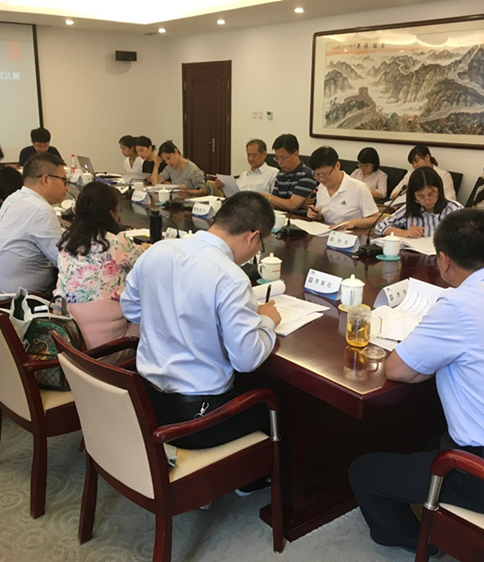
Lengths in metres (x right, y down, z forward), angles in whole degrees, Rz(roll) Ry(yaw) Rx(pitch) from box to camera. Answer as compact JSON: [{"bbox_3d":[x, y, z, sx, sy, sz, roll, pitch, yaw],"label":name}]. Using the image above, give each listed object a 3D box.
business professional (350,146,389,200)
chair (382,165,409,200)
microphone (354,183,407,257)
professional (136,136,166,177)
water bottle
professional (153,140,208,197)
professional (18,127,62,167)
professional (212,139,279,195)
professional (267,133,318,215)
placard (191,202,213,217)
[{"bbox_3d":[1.015,-0.626,5.851,0.820,1.200,0.460,-12,20,-37],"label":"business professional"},{"bbox_3d":[1.199,-0.561,6.013,0.620,0.990,0.550,-12,20,-37],"label":"chair"},{"bbox_3d":[0.811,-0.353,3.613,0.370,0.370,0.140,-12,20,-37],"label":"microphone"},{"bbox_3d":[-1.042,-0.941,6.865,0.800,1.210,0.460,-12,20,-37],"label":"professional"},{"bbox_3d":[-0.522,-0.337,3.806,0.072,0.205,0.072,1,16,0],"label":"water bottle"},{"bbox_3d":[-0.617,-0.717,6.042,0.720,1.200,0.520,-12,20,-36],"label":"professional"},{"bbox_3d":[-2.108,-0.982,6.785,0.520,1.310,0.800,-9,19,-32],"label":"professional"},{"bbox_3d":[0.089,-0.572,5.442,0.520,1.260,0.750,15,22,42],"label":"professional"},{"bbox_3d":[0.366,-0.457,4.934,0.750,1.320,0.540,-12,20,-36],"label":"professional"},{"bbox_3d":[-0.301,-0.538,4.753,0.095,0.088,0.200,-12,20,-37],"label":"placard"}]

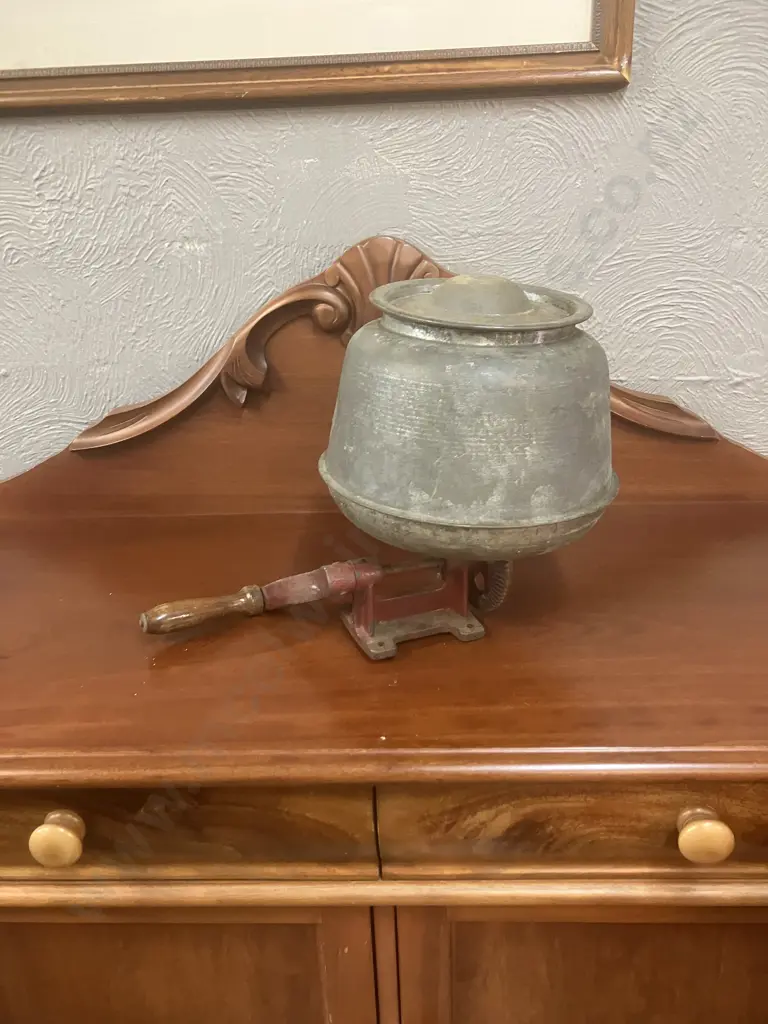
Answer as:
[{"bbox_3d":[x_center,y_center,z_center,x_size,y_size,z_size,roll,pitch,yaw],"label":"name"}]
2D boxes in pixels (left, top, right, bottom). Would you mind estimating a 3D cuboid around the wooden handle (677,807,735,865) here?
[{"bbox_3d":[0.277,0.282,0.719,0.048,0.048,0.038,-1,24,3],"label":"wooden handle"}]

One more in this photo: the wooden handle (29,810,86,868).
[{"bbox_3d":[-0.292,0.297,0.746,0.048,0.048,0.038,-1,24,3],"label":"wooden handle"}]

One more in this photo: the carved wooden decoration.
[{"bbox_3d":[0.002,-0.208,1.032,0.837,0.258,0.043,-1,24,3],"label":"carved wooden decoration"}]

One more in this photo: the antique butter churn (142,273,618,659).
[{"bbox_3d":[-0.007,-0.034,0.773,0.464,0.348,0.287,-9,25,-15],"label":"antique butter churn"}]

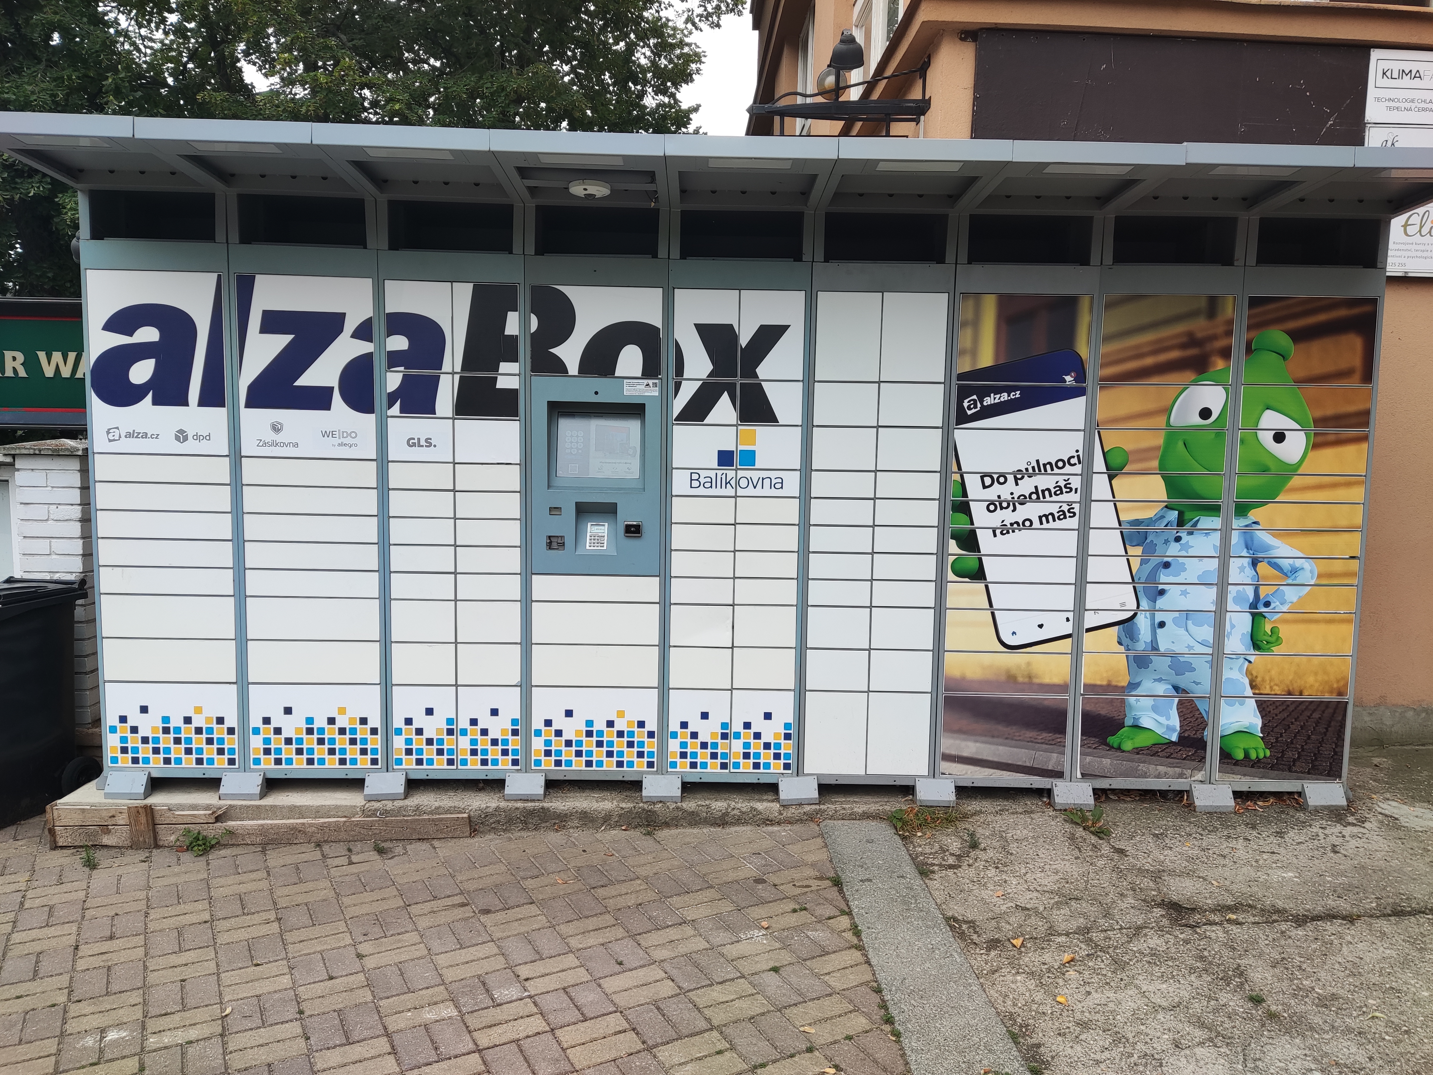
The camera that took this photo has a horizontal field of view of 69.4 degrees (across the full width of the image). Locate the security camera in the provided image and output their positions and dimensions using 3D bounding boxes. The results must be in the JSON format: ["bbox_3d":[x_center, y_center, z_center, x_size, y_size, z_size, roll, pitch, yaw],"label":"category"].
[{"bbox_3d":[-0.486,-1.329,3.956,0.153,0.050,0.153,1,6,-1],"label":"security camera"}]

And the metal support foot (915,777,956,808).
[{"bbox_3d":[0.941,1.095,4.464,0.167,0.098,0.095,1,6,0],"label":"metal support foot"}]

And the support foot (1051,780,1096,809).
[{"bbox_3d":[1.536,1.111,4.466,0.165,0.095,0.095,1,6,0],"label":"support foot"}]

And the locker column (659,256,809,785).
[{"bbox_3d":[0.074,-0.071,4.694,0.589,2.217,0.620,1,6,-2],"label":"locker column"}]

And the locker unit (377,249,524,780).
[{"bbox_3d":[-1.111,-0.096,4.648,0.594,2.214,0.620,1,6,-2],"label":"locker unit"}]

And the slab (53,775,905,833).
[{"bbox_3d":[-0.973,1.135,4.711,3.487,0.135,0.850,1,6,-2],"label":"slab"}]

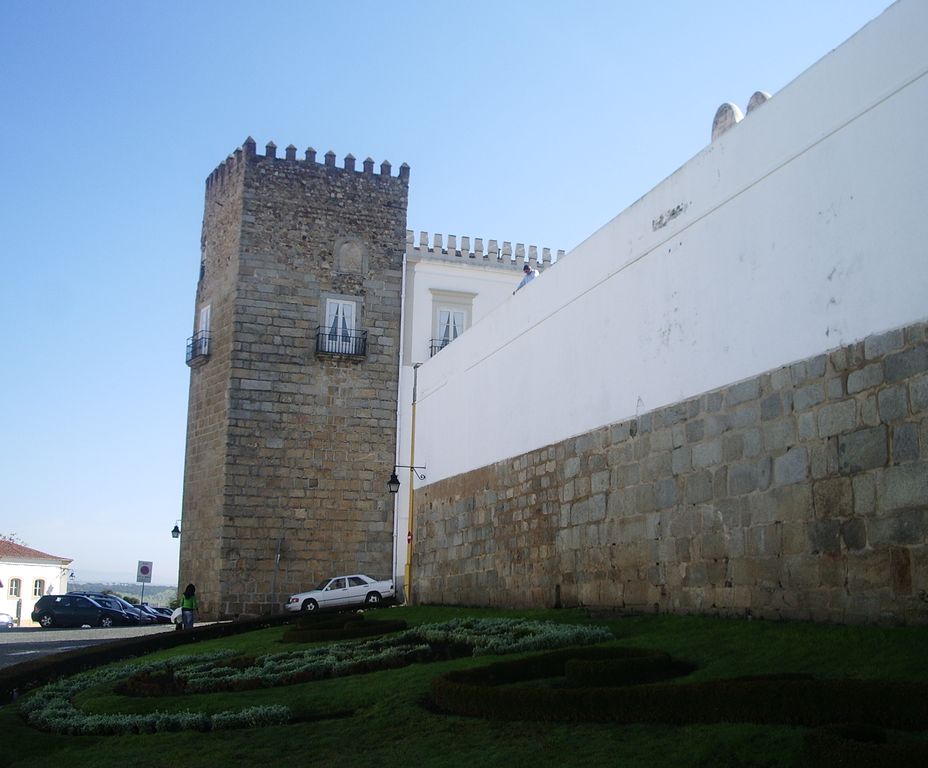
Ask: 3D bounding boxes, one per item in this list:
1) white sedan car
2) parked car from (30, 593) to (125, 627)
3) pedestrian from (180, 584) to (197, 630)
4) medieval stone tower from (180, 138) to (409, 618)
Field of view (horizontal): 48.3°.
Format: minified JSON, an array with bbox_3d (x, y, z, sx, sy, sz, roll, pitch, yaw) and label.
[{"bbox_3d":[-5.206,8.756,43.339,4.480,1.400,1.700,-3,-9,-22],"label":"white sedan car"},{"bbox_3d":[-17.339,10.313,46.908,4.050,1.450,1.710,5,-11,-19],"label":"parked car"},{"bbox_3d":[-8.414,6.953,31.648,0.500,1.650,0.350,6,-12,-26],"label":"pedestrian"},{"bbox_3d":[-8.162,0.333,49.945,8.400,21.900,7.600,5,-11,-21],"label":"medieval stone tower"}]

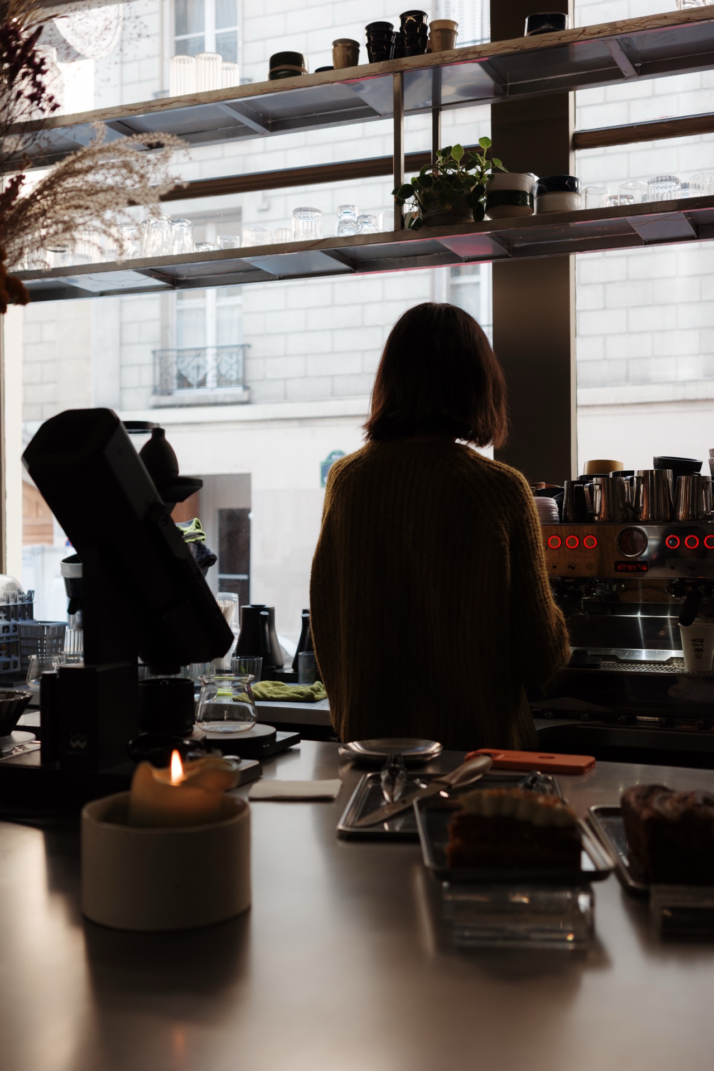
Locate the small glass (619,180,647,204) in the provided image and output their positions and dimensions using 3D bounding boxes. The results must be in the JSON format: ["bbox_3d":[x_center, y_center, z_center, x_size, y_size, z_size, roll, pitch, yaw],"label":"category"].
[{"bbox_3d":[0.634,-0.763,2.728,0.064,0.080,0.064,0,0,23],"label":"small glass"}]

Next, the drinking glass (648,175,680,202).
[{"bbox_3d":[0.760,-0.829,2.950,0.081,0.096,0.081,0,0,23],"label":"drinking glass"}]

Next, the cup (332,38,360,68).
[{"bbox_3d":[-0.029,-1.271,3.210,0.075,0.102,0.075,0,0,0],"label":"cup"}]

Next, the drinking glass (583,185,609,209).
[{"bbox_3d":[0.547,-0.755,2.712,0.057,0.066,0.057,0,0,23],"label":"drinking glass"}]

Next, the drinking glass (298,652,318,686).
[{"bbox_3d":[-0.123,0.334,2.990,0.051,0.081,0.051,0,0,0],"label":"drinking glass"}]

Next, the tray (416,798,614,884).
[{"bbox_3d":[0.127,0.263,1.040,0.148,0.014,0.248,0,0,0],"label":"tray"}]

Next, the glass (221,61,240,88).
[{"bbox_3d":[-0.377,-1.292,3.460,0.074,0.142,0.074,0,0,23],"label":"glass"}]

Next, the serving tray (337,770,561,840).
[{"bbox_3d":[0.104,0.281,1.240,0.220,0.014,0.268,0,0,5],"label":"serving tray"}]

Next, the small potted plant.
[{"bbox_3d":[0.217,-0.815,2.820,0.250,0.225,0.210,0,0,23],"label":"small potted plant"}]

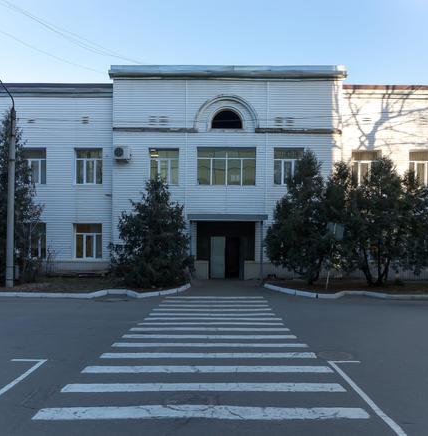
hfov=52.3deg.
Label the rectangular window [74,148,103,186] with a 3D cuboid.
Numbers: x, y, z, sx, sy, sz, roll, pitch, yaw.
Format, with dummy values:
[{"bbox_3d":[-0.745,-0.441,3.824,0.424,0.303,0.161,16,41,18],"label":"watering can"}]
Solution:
[{"bbox_3d":[-6.464,-2.658,22.500,1.419,1.858,0.180,0,-1,0],"label":"rectangular window"}]

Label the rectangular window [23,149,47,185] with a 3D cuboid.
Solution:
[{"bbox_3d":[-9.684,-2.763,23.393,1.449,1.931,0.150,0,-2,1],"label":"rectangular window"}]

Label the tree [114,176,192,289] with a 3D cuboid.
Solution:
[{"bbox_3d":[-2.466,0.523,17.200,3.156,4.320,3.100,0,-1,0],"label":"tree"}]

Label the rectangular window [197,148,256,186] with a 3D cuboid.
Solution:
[{"bbox_3d":[0.656,-2.573,22.000,2.977,1.917,0.180,0,-1,0],"label":"rectangular window"}]

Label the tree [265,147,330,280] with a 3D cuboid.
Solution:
[{"bbox_3d":[3.450,-0.020,17.800,2.694,5.471,2.700,0,-1,0],"label":"tree"}]

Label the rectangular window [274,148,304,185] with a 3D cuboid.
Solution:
[{"bbox_3d":[3.792,-2.586,22.000,1.529,1.842,0.180,0,-1,0],"label":"rectangular window"}]

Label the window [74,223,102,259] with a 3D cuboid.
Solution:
[{"bbox_3d":[-6.497,1.182,22.500,1.455,1.847,0.180,0,-1,0],"label":"window"}]

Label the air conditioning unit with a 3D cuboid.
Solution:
[{"bbox_3d":[-4.701,-3.314,22.400,0.850,0.700,0.350,0,-2,1],"label":"air conditioning unit"}]

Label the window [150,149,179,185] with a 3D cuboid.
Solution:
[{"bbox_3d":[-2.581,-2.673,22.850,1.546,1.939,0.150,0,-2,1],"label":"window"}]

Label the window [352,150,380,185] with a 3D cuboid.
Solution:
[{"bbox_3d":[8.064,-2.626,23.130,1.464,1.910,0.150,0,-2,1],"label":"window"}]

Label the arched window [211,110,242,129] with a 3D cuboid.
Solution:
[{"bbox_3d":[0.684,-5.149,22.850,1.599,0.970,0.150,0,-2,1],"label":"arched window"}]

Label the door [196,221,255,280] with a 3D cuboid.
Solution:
[{"bbox_3d":[0.608,1.673,22.100,2.991,2.991,0.300,0,-1,0],"label":"door"}]

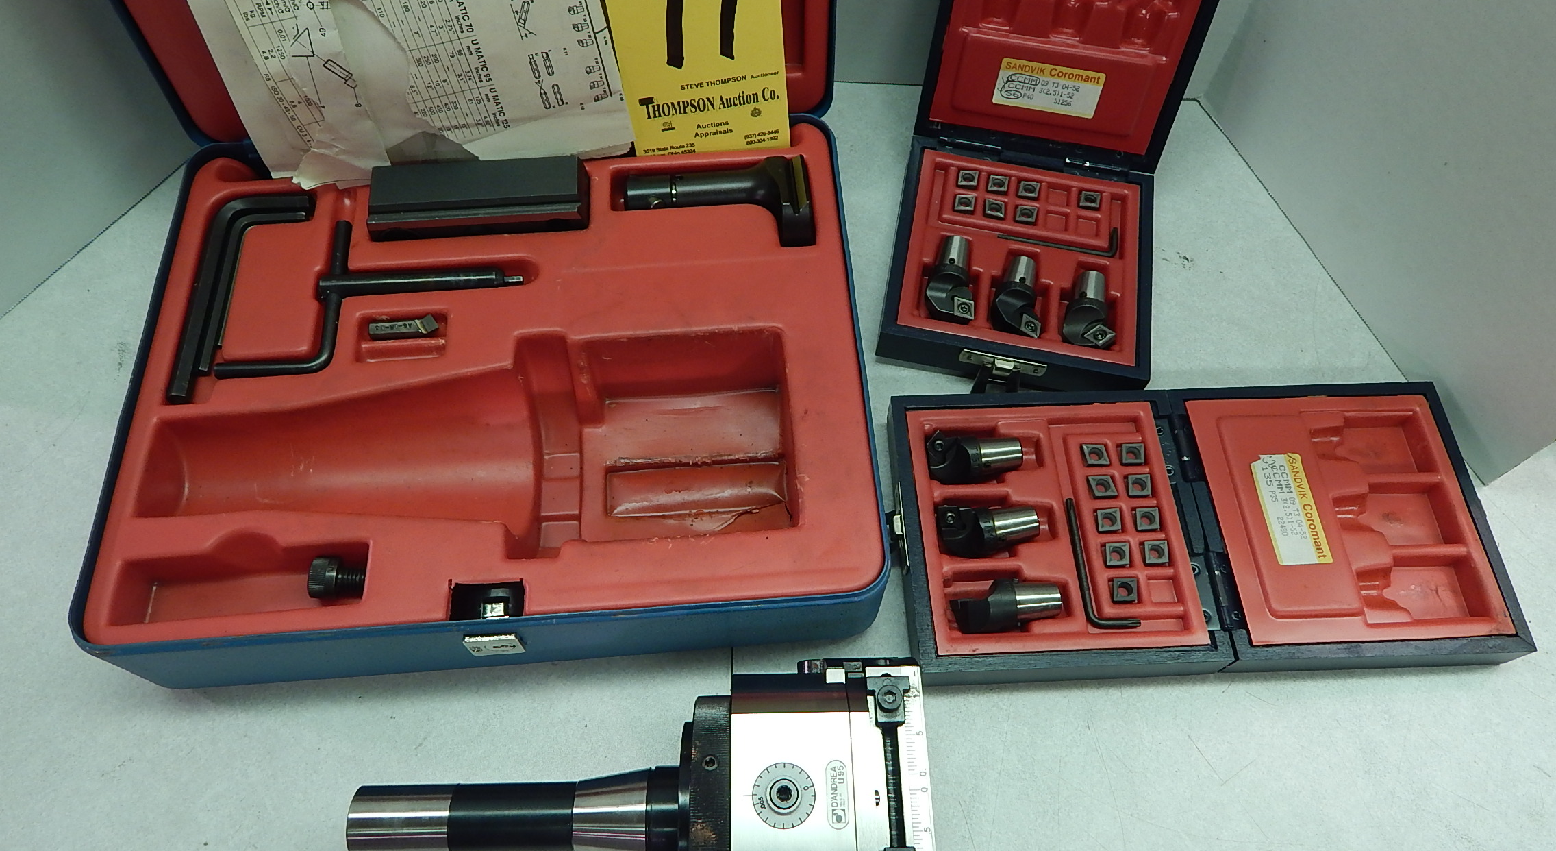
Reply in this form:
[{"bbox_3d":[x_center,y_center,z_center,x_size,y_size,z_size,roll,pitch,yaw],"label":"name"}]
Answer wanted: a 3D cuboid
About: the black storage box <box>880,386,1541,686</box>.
[{"bbox_3d":[0.176,0.043,0.447,0.253,0.021,0.124,-1,61,-3],"label":"black storage box"}]

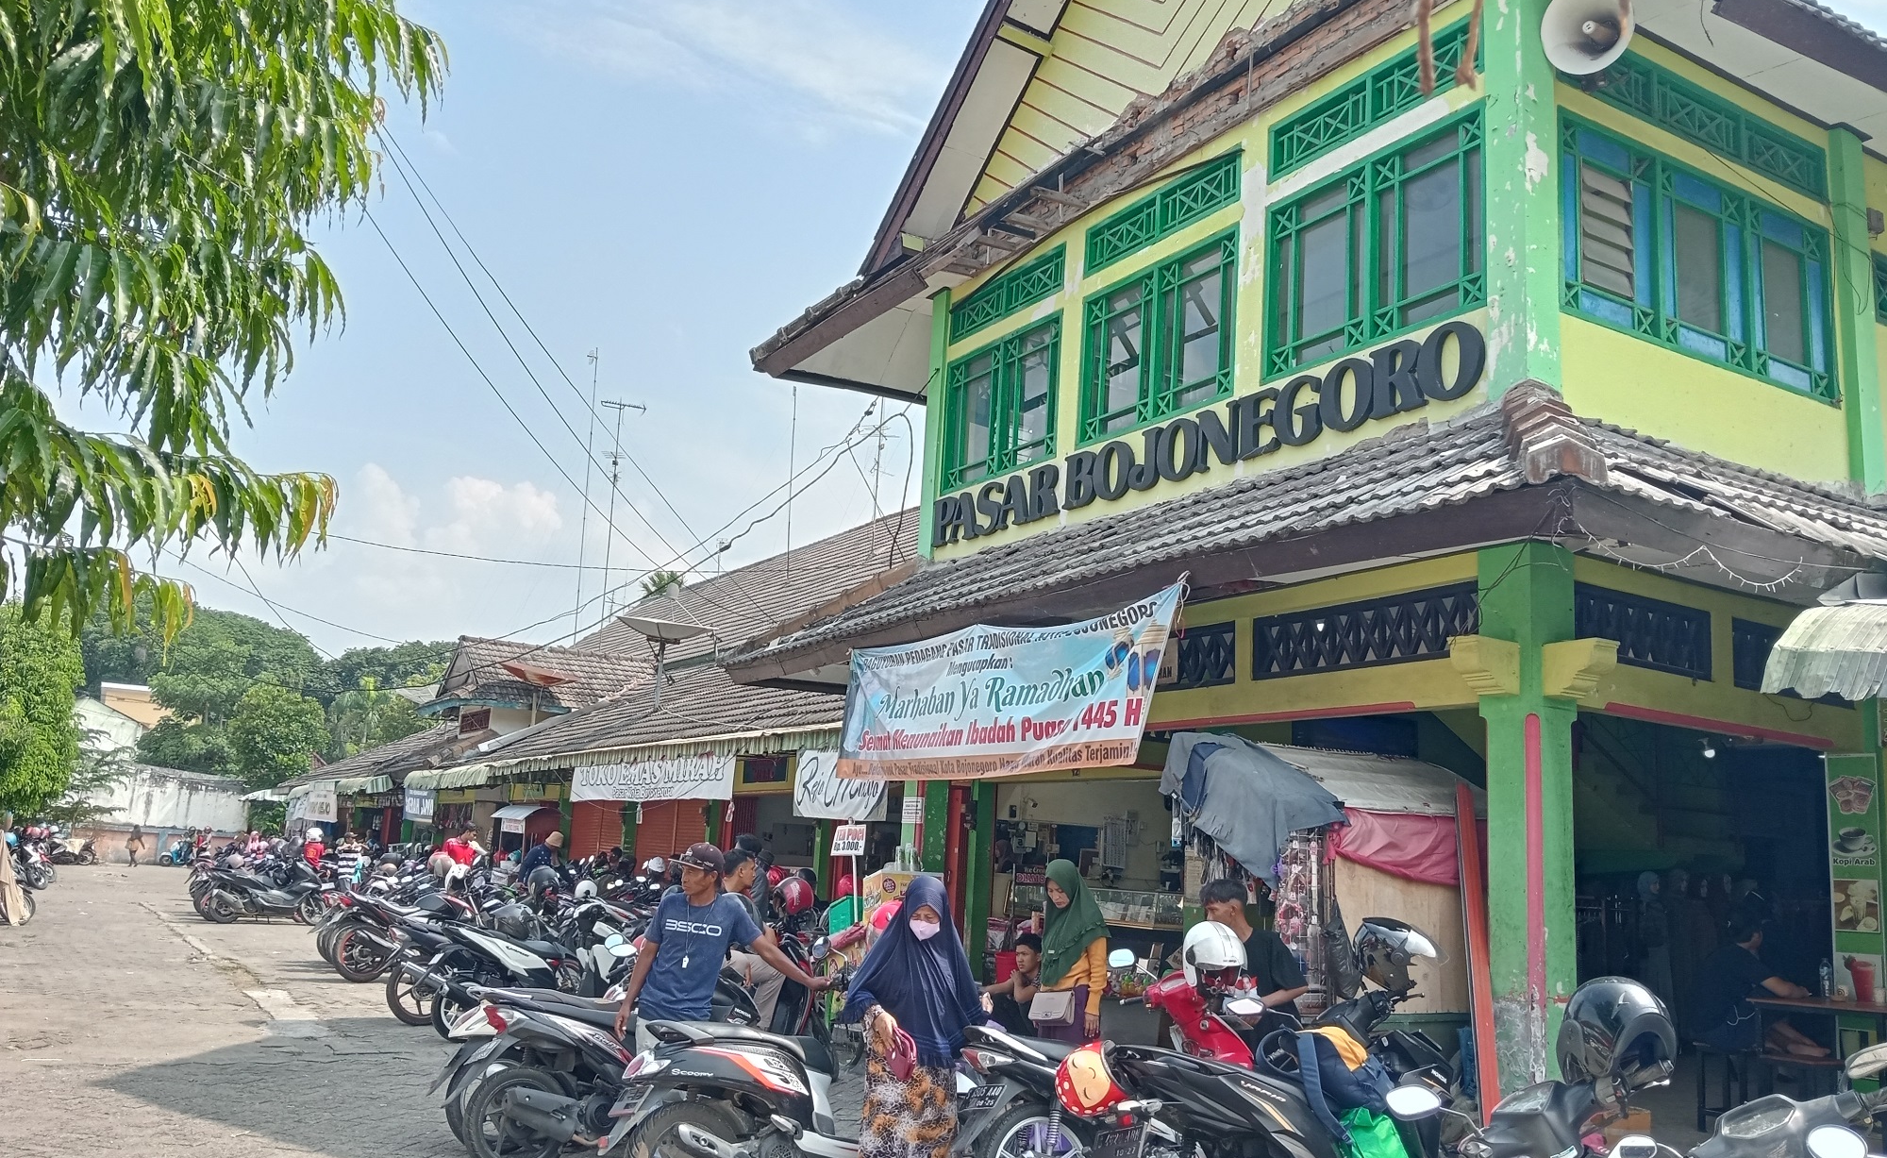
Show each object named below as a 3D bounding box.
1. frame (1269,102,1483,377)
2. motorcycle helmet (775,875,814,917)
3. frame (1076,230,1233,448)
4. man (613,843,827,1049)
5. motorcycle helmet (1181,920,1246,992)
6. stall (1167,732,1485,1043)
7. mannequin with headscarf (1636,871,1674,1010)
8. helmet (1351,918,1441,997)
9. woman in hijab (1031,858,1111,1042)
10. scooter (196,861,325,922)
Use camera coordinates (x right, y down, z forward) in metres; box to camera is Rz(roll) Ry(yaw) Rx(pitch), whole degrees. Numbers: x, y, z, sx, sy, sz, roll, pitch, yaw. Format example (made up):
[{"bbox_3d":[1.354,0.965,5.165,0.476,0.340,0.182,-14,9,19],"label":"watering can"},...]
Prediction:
[{"bbox_3d":[2.649,-2.048,9.571,0.100,1.271,1.866,10,-13,-29],"label":"frame"},{"bbox_3d":[-0.984,2.095,10.100,0.290,0.260,0.250,9,-13,-27],"label":"motorcycle helmet"},{"bbox_3d":[1.565,-1.767,11.385,0.100,1.255,1.850,10,-13,-29],"label":"frame"},{"bbox_3d":[-0.999,1.987,6.953,0.850,1.570,0.420,2,-11,6],"label":"man"},{"bbox_3d":[1.168,1.630,6.600,0.260,0.280,0.320,8,-2,-21],"label":"motorcycle helmet"},{"bbox_3d":[2.508,2.197,9.876,1.650,2.250,1.550,10,-13,-29],"label":"stall"},{"bbox_3d":[6.886,3.677,14.836,0.430,1.660,0.350,10,-13,-34],"label":"mannequin with headscarf"},{"bbox_3d":[1.845,1.538,6.200,0.350,0.290,0.250,4,-11,-2],"label":"helmet"},{"bbox_3d":[0.632,2.206,7.684,0.380,1.580,0.480,14,-15,-42],"label":"woman in hijab"},{"bbox_3d":[-10.810,5.041,24.690,1.920,1.090,0.720,10,-13,-29],"label":"scooter"}]

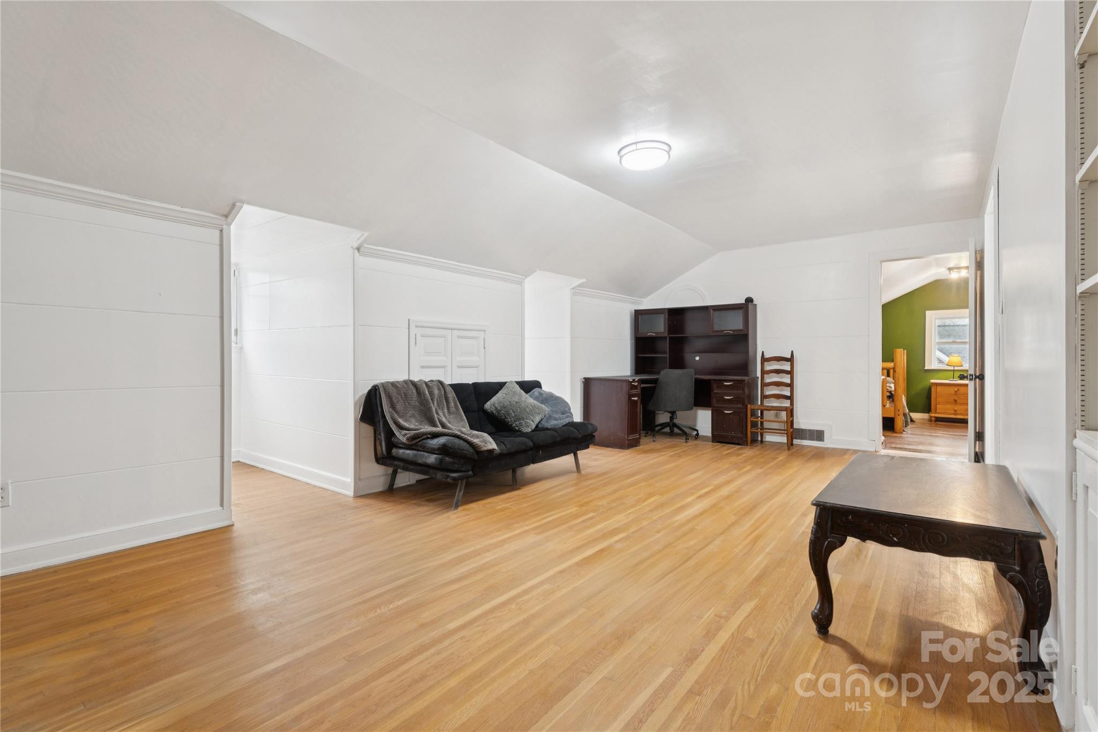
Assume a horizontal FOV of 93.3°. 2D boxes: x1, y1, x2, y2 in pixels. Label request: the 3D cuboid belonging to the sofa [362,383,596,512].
[{"bbox_3d":[-0.448,0.527,4.141,0.865,0.792,1.820,0,0,38],"label":"sofa"}]

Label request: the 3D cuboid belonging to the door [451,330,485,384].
[{"bbox_3d":[-0.709,0.292,4.547,0.035,1.198,0.395,0,0,38],"label":"door"}]

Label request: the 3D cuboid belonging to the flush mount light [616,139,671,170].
[{"bbox_3d":[0.633,-1.405,3.450,0.360,0.078,0.360,0,0,0],"label":"flush mount light"}]

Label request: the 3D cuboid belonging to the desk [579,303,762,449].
[{"bbox_3d":[1.479,0.090,6.202,1.550,1.652,1.520,0,0,38],"label":"desk"}]

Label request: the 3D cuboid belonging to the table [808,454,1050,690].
[{"bbox_3d":[1.508,0.696,2.088,0.606,0.459,1.235,0,0,38],"label":"table"}]

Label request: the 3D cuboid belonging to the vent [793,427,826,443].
[{"bbox_3d":[2.989,0.802,5.994,0.355,0.145,0.025,0,0,38],"label":"vent"}]

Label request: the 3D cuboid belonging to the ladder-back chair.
[{"bbox_3d":[2.564,0.371,5.913,0.470,1.088,0.450,0,0,38],"label":"ladder-back chair"}]

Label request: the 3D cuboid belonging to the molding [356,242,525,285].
[{"bbox_3d":[-0.805,-0.825,4.397,0.065,0.083,1.825,0,0,38],"label":"molding"}]

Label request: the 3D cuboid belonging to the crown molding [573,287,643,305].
[{"bbox_3d":[0.785,-0.861,6.552,0.065,0.090,1.750,0,0,38],"label":"crown molding"}]

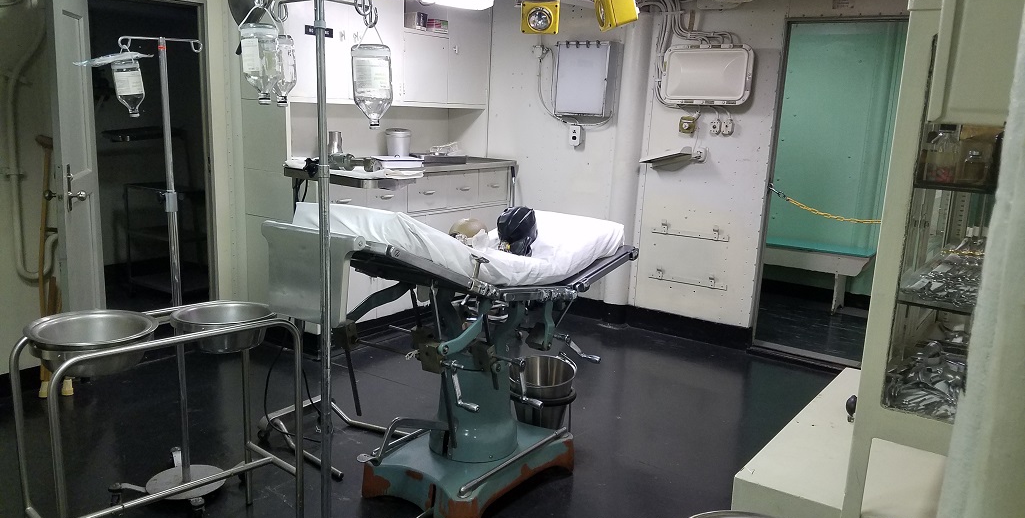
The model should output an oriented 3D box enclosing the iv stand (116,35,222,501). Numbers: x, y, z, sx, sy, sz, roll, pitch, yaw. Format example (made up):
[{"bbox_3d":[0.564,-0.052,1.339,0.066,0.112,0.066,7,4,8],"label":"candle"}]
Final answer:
[{"bbox_3d":[-1.173,0.076,2.717,0.440,1.662,0.420,-3,13,-24],"label":"iv stand"}]

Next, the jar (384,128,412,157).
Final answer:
[{"bbox_3d":[-0.790,-0.785,5.339,0.178,0.224,0.178,2,12,0],"label":"jar"}]

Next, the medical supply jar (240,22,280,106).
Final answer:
[{"bbox_3d":[-0.583,-0.452,1.785,0.088,0.190,0.088,11,14,35],"label":"medical supply jar"}]

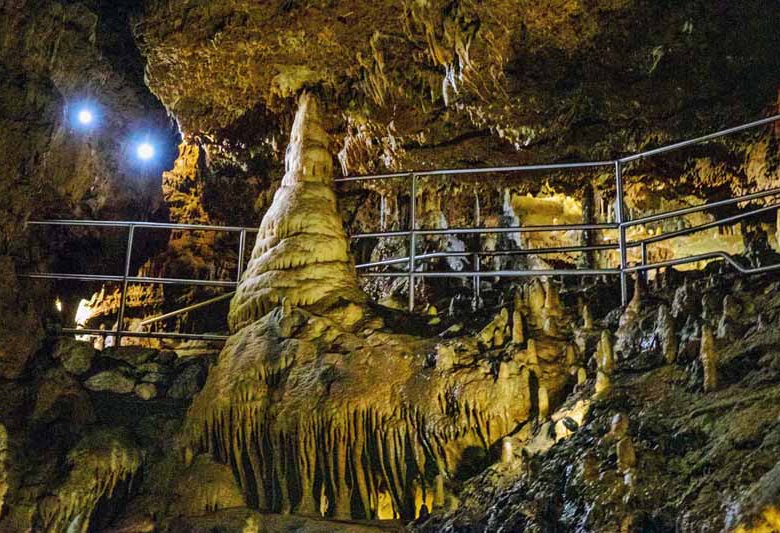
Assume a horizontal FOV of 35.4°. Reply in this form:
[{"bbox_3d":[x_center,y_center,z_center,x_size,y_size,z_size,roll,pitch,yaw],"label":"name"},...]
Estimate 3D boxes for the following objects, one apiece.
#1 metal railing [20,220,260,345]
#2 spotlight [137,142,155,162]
[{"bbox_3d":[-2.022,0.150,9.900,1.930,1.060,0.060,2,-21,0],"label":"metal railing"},{"bbox_3d":[-2.241,-1.054,11.200,0.160,0.160,0.160,7,-10,-12],"label":"spotlight"}]

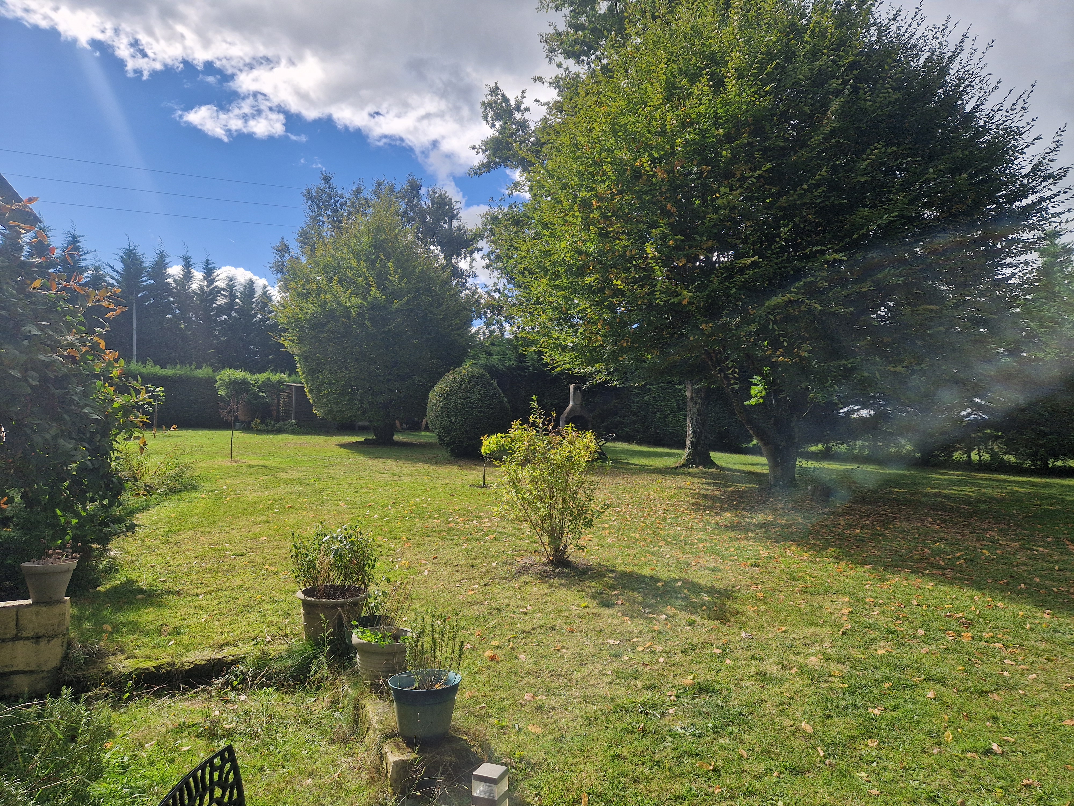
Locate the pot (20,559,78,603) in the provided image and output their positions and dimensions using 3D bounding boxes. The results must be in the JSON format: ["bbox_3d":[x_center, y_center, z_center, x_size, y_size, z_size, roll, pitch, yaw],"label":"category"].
[{"bbox_3d":[-2.651,0.963,3.880,0.250,0.214,0.250,0,-1,0],"label":"pot"}]

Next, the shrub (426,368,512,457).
[{"bbox_3d":[-1.590,0.168,16.800,2.000,2.094,2.000,0,-1,0],"label":"shrub"}]

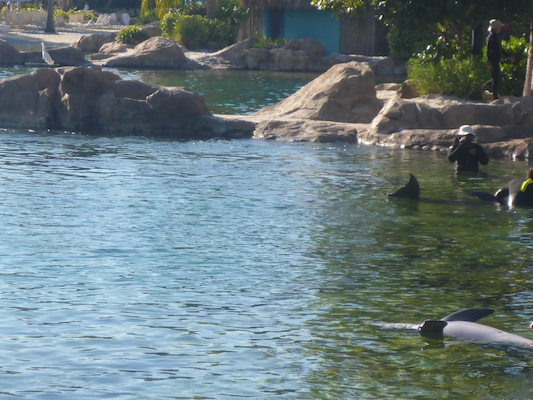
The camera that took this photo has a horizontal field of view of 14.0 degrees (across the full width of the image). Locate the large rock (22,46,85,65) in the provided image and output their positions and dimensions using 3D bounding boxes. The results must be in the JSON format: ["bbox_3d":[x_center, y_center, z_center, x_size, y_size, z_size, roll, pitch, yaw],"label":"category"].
[{"bbox_3d":[-9.177,-6.212,94.000,2.750,0.870,1.800,0,5,0],"label":"large rock"}]

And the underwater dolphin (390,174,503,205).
[{"bbox_3d":[2.610,-0.128,30.800,1.850,0.500,0.500,1,5,10],"label":"underwater dolphin"}]

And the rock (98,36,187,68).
[{"bbox_3d":[-5.254,-6.249,92.000,3.700,1.350,2.500,0,5,0],"label":"rock"}]

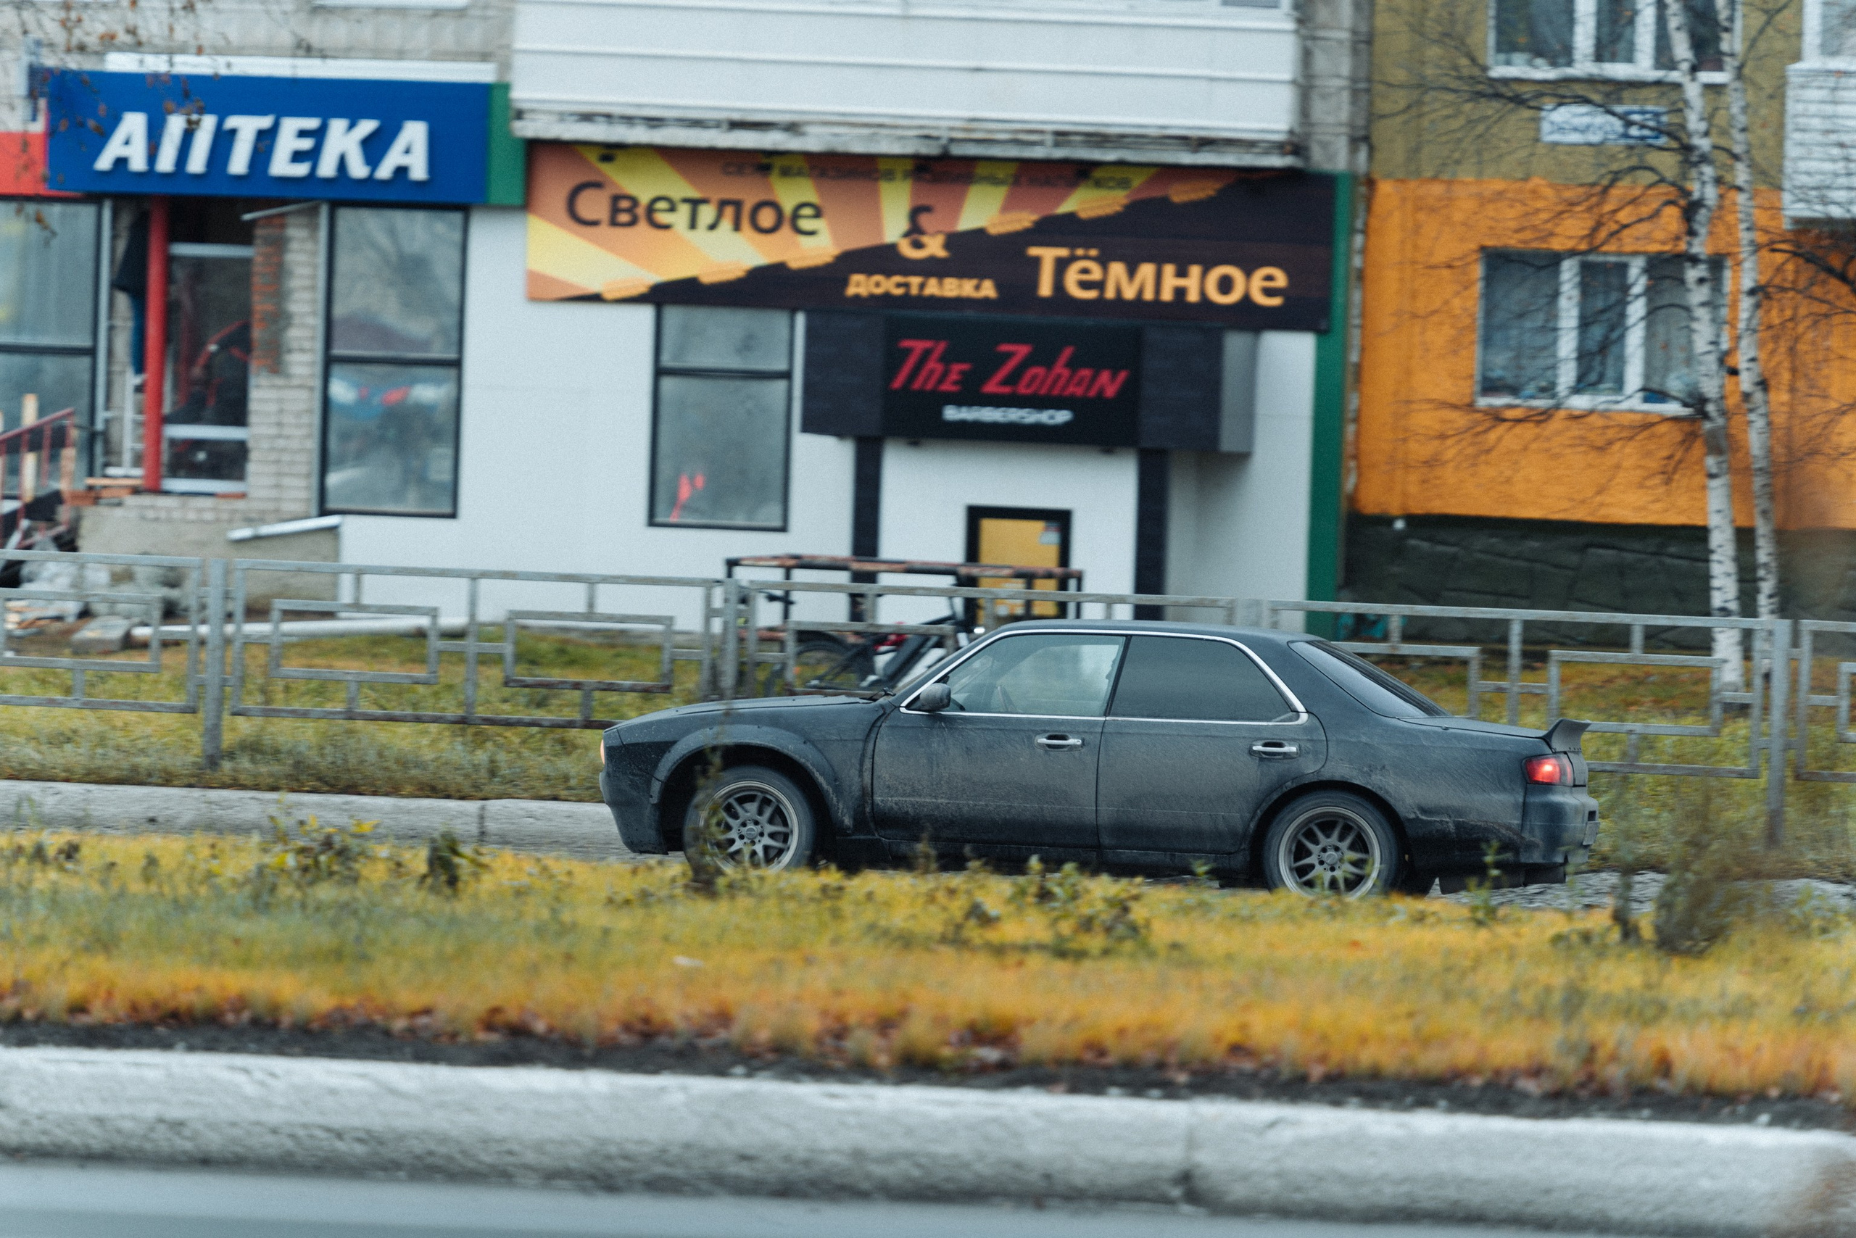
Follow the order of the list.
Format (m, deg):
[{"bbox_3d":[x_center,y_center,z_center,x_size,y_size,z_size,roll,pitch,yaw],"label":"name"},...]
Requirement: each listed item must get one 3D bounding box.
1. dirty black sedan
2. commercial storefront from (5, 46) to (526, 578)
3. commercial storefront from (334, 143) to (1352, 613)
[{"bbox_3d":[0.892,0.673,43.567,4.600,1.385,1.760,2,1,9],"label":"dirty black sedan"},{"bbox_3d":[-5.479,-2.400,76.286,4.382,4.305,1.800,2,1,10],"label":"commercial storefront"},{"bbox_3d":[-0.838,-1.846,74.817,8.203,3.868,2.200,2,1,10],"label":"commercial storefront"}]

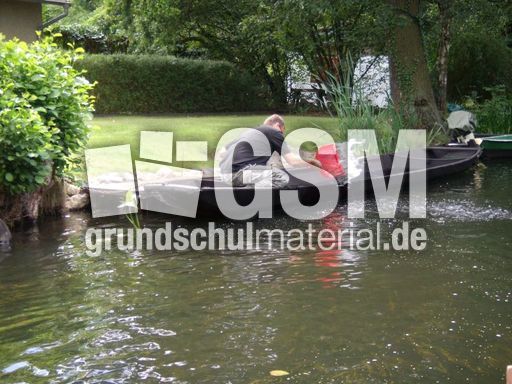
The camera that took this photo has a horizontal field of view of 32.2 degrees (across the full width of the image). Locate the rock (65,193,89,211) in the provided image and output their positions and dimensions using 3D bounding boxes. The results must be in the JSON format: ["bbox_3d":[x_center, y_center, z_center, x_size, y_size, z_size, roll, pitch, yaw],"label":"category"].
[{"bbox_3d":[-1.730,0.088,8.650,0.235,0.170,0.190,0,7,0],"label":"rock"}]

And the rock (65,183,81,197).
[{"bbox_3d":[-1.902,-0.026,9.200,0.180,0.140,0.160,-1,6,-12],"label":"rock"}]

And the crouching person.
[{"bbox_3d":[0.148,-0.403,9.050,0.900,0.800,0.580,-5,9,-34],"label":"crouching person"}]

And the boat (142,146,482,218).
[{"bbox_3d":[0.827,-0.118,9.993,1.357,0.396,5.501,6,10,41],"label":"boat"}]

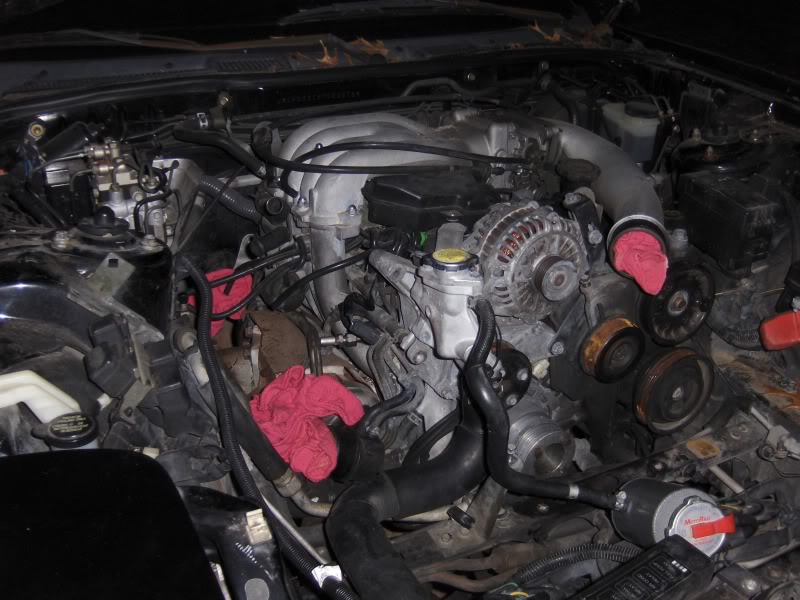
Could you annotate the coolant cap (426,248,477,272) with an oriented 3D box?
[{"bbox_3d":[0.064,-0.049,1.000,0.060,0.022,0.060,0,26,0],"label":"coolant cap"}]

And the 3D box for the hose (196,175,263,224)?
[{"bbox_3d":[-0.272,-0.160,1.290,0.150,0.032,0.032,32,39,30],"label":"hose"}]

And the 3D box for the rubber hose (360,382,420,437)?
[{"bbox_3d":[-0.012,0.133,1.000,0.065,0.055,0.050,-11,28,-21],"label":"rubber hose"}]

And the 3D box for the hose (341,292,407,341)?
[{"bbox_3d":[-0.032,0.022,1.060,0.075,0.045,0.050,-11,28,-21],"label":"hose"}]

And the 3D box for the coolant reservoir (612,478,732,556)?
[{"bbox_3d":[0.298,0.243,0.880,0.083,0.083,0.117,20,-10,-11],"label":"coolant reservoir"}]

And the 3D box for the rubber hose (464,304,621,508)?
[{"bbox_3d":[0.157,0.118,0.935,0.140,0.190,0.170,-11,28,-21],"label":"rubber hose"}]

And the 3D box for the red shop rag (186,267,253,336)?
[{"bbox_3d":[-0.260,0.002,1.170,0.085,0.085,0.060,-11,28,-21],"label":"red shop rag"}]

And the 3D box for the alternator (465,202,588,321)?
[{"bbox_3d":[0.163,-0.053,1.040,0.135,0.135,0.140,-11,28,-21],"label":"alternator"}]

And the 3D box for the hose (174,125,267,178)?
[{"bbox_3d":[-0.312,-0.259,1.400,0.195,0.050,0.050,28,36,28],"label":"hose"}]

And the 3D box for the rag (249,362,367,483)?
[{"bbox_3d":[-0.112,0.148,0.980,0.130,0.105,0.090,-11,28,-21],"label":"rag"}]

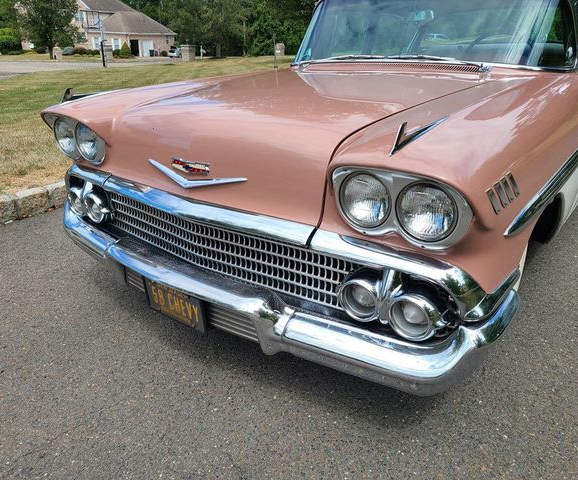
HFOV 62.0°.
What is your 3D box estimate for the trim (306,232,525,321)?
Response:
[{"bbox_3d":[0.341,0.058,1.326,0.458,0.187,0.378,17,28,35],"label":"trim"}]

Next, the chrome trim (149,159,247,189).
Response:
[{"bbox_3d":[-0.320,-0.211,1.565,0.481,0.089,0.053,17,28,35],"label":"chrome trim"}]

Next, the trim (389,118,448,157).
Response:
[{"bbox_3d":[0.327,-0.264,1.172,0.036,0.073,0.320,17,28,35],"label":"trim"}]

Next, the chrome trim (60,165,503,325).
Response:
[{"bbox_3d":[-0.228,-0.111,1.731,1.896,0.196,0.401,17,28,35],"label":"chrome trim"}]

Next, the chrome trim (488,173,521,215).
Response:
[{"bbox_3d":[0.538,-0.121,1.203,0.031,0.083,0.258,17,28,35],"label":"chrome trim"}]

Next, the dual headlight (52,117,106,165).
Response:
[{"bbox_3d":[-0.862,-0.405,1.981,0.360,0.175,0.089,17,28,35],"label":"dual headlight"}]

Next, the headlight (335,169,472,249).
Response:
[{"bbox_3d":[0.258,-0.071,1.155,0.376,0.170,0.093,17,28,35],"label":"headlight"}]

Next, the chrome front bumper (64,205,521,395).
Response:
[{"bbox_3d":[-0.257,0.089,1.773,1.940,0.249,0.441,17,28,35],"label":"chrome front bumper"}]

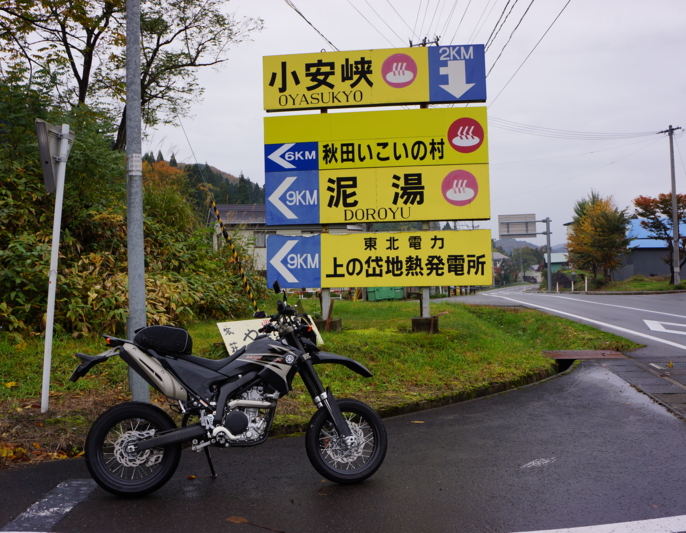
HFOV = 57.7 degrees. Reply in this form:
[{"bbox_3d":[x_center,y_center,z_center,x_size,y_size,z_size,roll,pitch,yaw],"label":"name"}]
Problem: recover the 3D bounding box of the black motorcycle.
[{"bbox_3d":[-0.711,0.821,4.185,2.130,1.330,0.850,-1,-7,-8],"label":"black motorcycle"}]

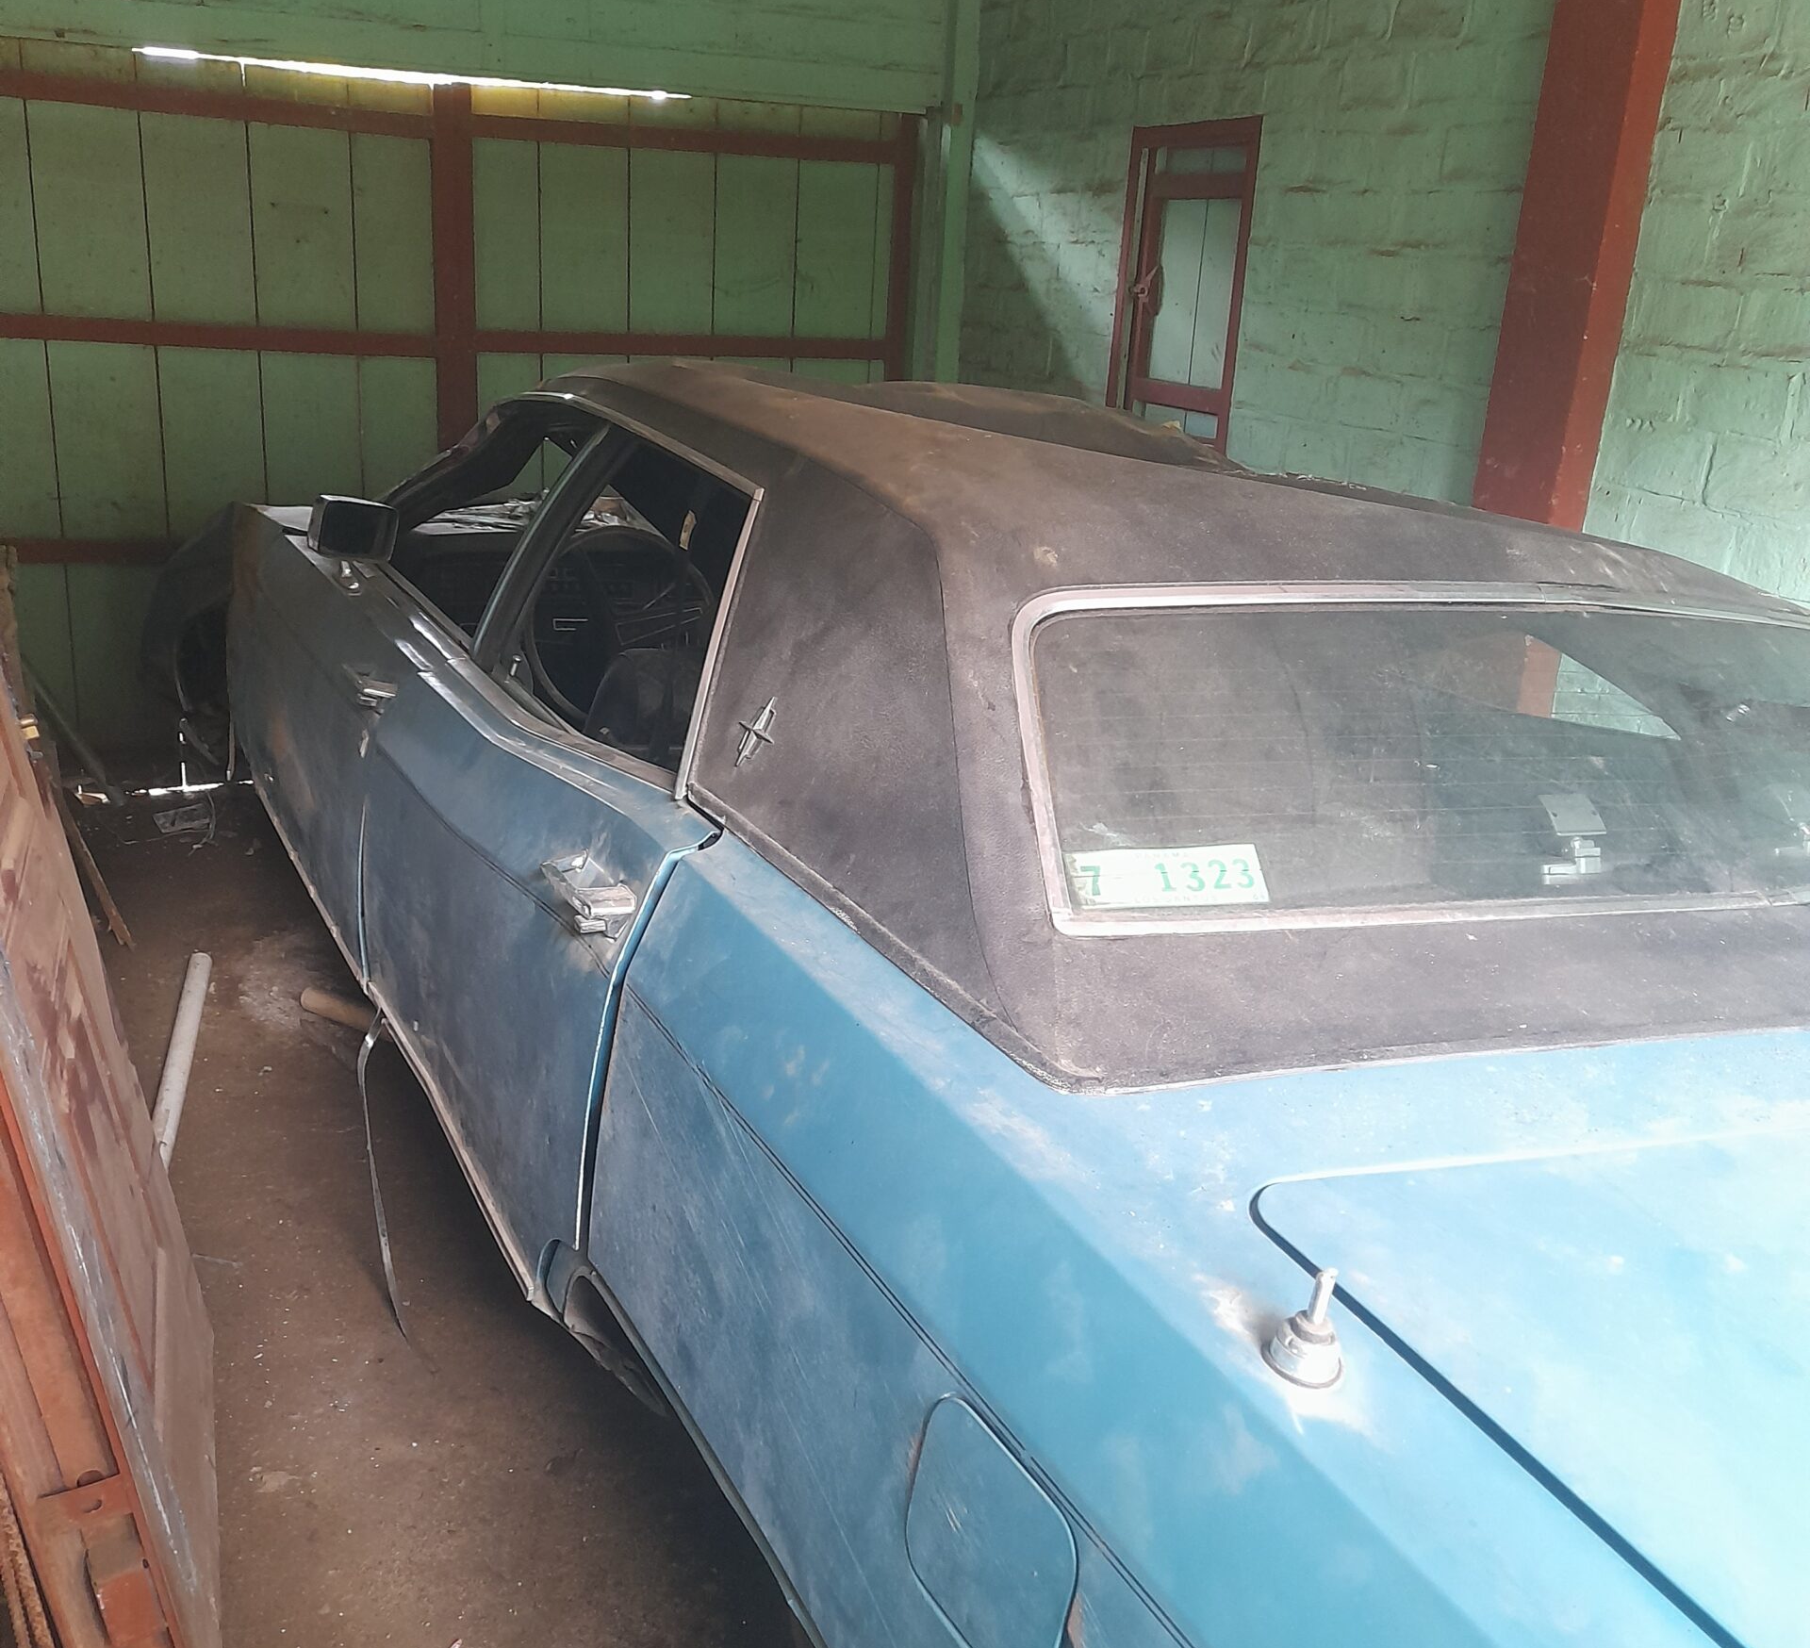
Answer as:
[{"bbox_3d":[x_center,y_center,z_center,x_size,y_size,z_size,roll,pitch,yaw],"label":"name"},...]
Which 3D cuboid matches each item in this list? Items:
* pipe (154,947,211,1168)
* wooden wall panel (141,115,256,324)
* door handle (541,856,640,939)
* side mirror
[{"bbox_3d":[-1.455,0.460,3.523,0.047,0.047,0.971,-2,19,-17],"label":"pipe"},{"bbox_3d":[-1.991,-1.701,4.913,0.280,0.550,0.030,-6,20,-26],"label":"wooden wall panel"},{"bbox_3d":[-0.410,0.094,2.263,0.060,0.065,0.190,-2,17,-29],"label":"door handle"},{"bbox_3d":[-1.139,-0.610,3.593,0.158,0.107,0.070,4,14,-39],"label":"side mirror"}]

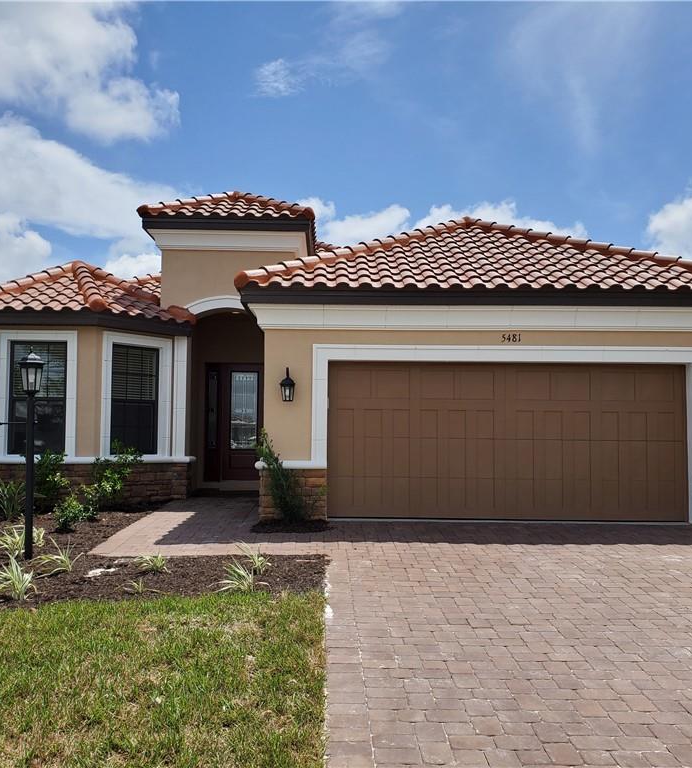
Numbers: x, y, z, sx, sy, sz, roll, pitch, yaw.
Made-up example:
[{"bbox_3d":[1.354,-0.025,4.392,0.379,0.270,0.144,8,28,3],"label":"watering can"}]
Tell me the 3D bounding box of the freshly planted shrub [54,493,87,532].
[{"bbox_3d":[-3.426,1.610,9.564,0.443,0.467,0.450,0,-4,1],"label":"freshly planted shrub"}]

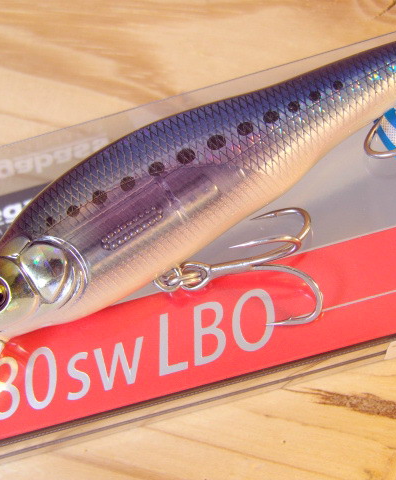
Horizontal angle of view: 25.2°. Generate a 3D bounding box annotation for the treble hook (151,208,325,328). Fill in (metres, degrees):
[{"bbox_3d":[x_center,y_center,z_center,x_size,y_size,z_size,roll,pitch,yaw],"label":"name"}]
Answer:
[{"bbox_3d":[0.004,0.003,0.119,0.022,0.014,0.016,-11,72,16],"label":"treble hook"}]

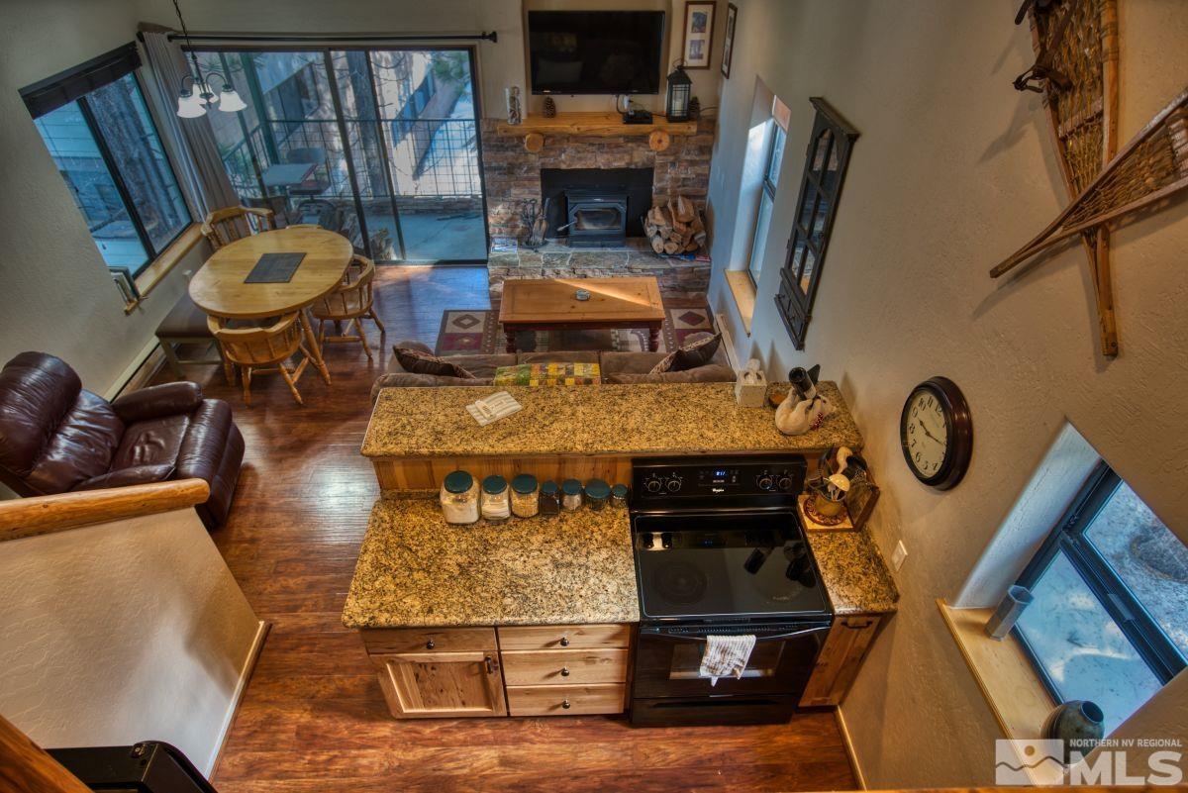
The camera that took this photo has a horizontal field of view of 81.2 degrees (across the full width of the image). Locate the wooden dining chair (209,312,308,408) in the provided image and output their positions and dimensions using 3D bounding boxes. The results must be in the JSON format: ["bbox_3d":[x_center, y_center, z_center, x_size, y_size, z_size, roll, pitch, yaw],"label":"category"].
[{"bbox_3d":[-2.341,-0.306,4.973,0.590,0.760,0.560,-3,40,-4],"label":"wooden dining chair"}]

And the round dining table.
[{"bbox_3d":[-2.473,-0.711,5.584,1.120,0.750,1.390,-1,38,-2],"label":"round dining table"}]

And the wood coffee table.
[{"bbox_3d":[-0.096,-0.590,5.554,1.240,0.460,0.610,-1,40,-1],"label":"wood coffee table"}]

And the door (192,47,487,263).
[{"bbox_3d":[-2.208,-2.120,6.357,2.400,2.030,0.130,-1,38,-2],"label":"door"}]

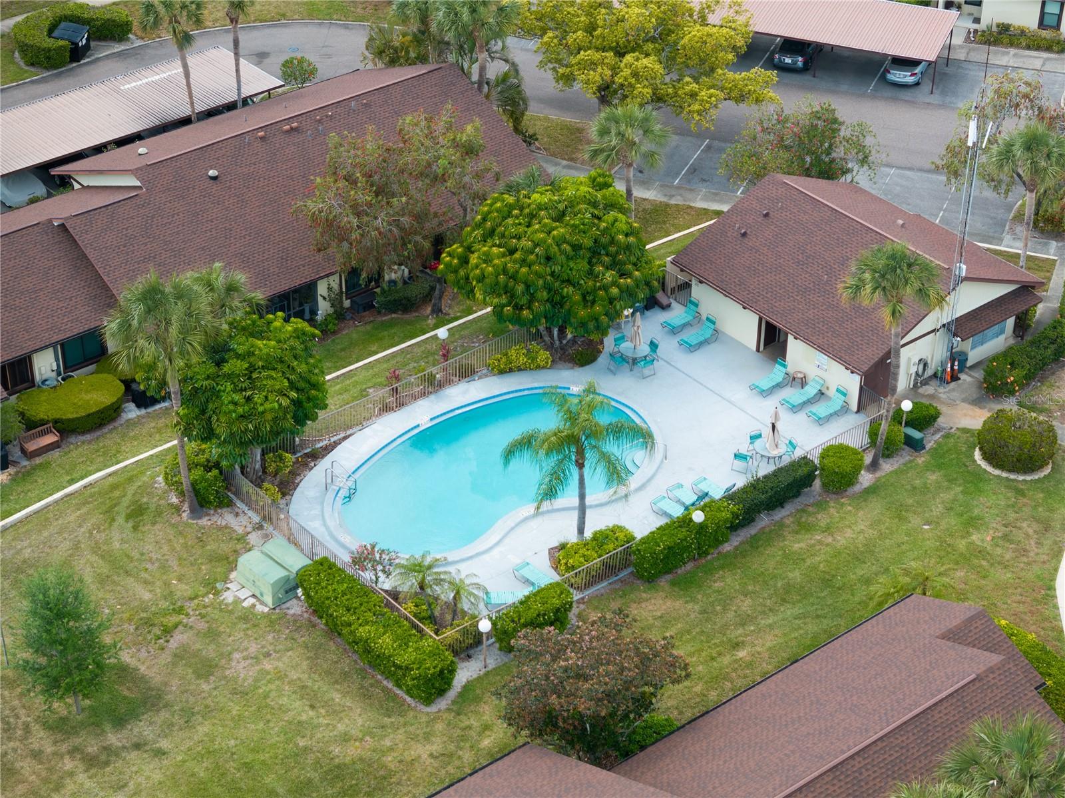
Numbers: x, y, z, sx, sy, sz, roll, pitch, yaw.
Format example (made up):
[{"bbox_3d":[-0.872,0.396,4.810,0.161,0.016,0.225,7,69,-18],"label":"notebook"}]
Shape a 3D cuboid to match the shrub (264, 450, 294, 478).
[{"bbox_3d":[-9.702,2.468,82.084,1.030,0.880,1.000,1,34,2],"label":"shrub"}]

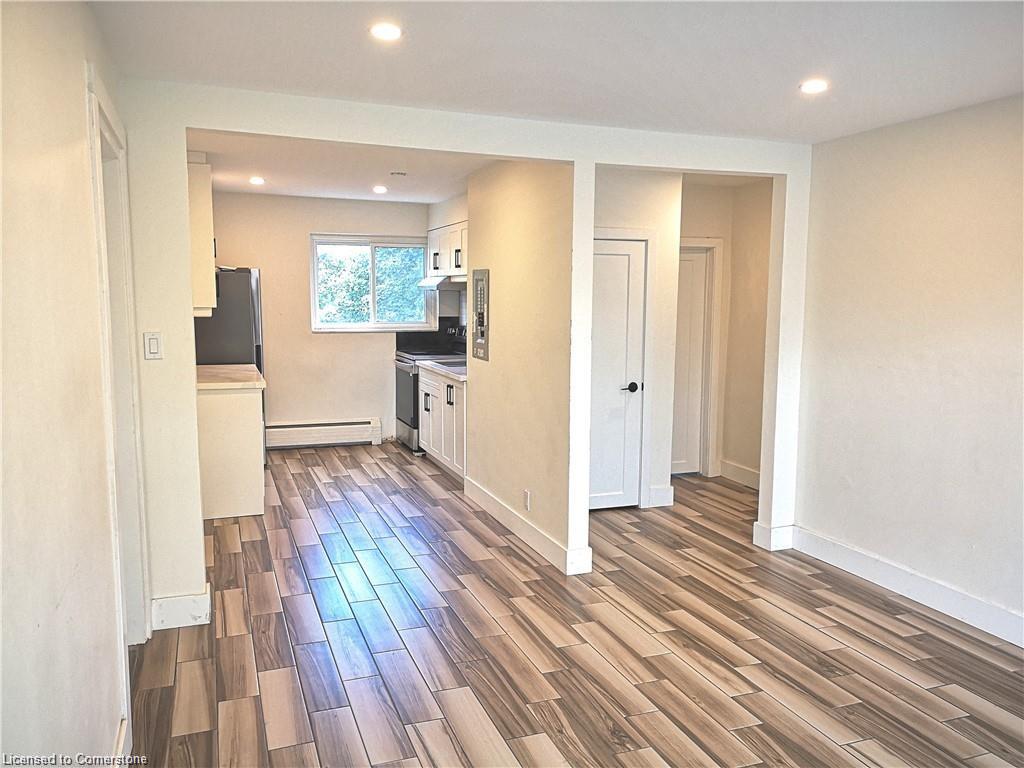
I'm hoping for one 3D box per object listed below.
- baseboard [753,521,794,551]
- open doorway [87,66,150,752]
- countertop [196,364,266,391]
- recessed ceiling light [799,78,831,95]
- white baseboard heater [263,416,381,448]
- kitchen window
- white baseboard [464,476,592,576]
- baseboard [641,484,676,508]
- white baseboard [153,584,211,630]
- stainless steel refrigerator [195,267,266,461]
[{"bbox_3d":[1.607,0.930,4.902,0.171,0.141,0.153,-2,7,-21],"label":"baseboard"},{"bbox_3d":[-1.465,0.130,2.882,0.130,2.100,0.980,-2,7,-20],"label":"open doorway"},{"bbox_3d":[-2.226,-0.061,5.989,0.641,0.040,1.421,-2,7,-21],"label":"countertop"},{"bbox_3d":[1.261,-1.236,3.333,0.120,0.017,0.120,-2,7,-21],"label":"recessed ceiling light"},{"bbox_3d":[-1.899,0.498,7.916,1.190,0.266,0.077,-2,7,-21],"label":"white baseboard heater"},{"bbox_3d":[-1.389,-1.002,8.162,1.290,0.960,0.100,-2,7,-20],"label":"kitchen window"},{"bbox_3d":[0.040,0.878,5.281,0.144,0.138,1.903,-2,7,-21],"label":"white baseboard"},{"bbox_3d":[1.068,0.815,5.782,0.240,0.147,0.020,-2,7,-20],"label":"baseboard"},{"bbox_3d":[-1.554,1.043,3.751,0.243,0.141,0.154,-2,7,-21],"label":"white baseboard"},{"bbox_3d":[-2.567,-0.140,7.015,0.700,1.730,0.770,-2,7,-20],"label":"stainless steel refrigerator"}]

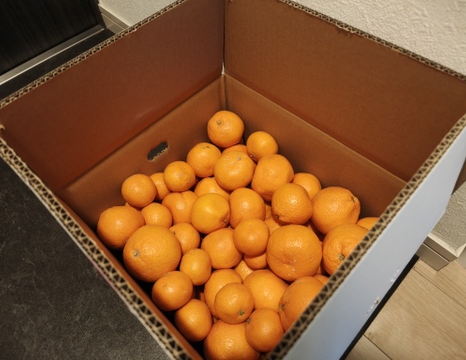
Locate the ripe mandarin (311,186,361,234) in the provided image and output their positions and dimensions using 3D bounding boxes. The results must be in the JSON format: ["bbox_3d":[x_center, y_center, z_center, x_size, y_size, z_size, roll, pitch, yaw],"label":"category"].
[{"bbox_3d":[0.156,0.047,0.481,0.071,0.068,0.071,-4,57,0],"label":"ripe mandarin"}]

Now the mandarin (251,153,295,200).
[{"bbox_3d":[0.065,-0.004,0.516,0.071,0.068,0.071,-1,58,2],"label":"mandarin"}]

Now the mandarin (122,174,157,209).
[{"bbox_3d":[-0.150,0.018,0.510,0.053,0.051,0.053,-4,57,0],"label":"mandarin"}]

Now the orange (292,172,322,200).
[{"bbox_3d":[0.121,0.013,0.520,0.048,0.046,0.048,-1,58,2],"label":"orange"}]

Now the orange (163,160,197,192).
[{"bbox_3d":[-0.087,-0.005,0.523,0.051,0.049,0.051,-1,58,2],"label":"orange"}]

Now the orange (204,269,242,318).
[{"bbox_3d":[-0.009,0.158,0.449,0.060,0.058,0.060,-1,58,2],"label":"orange"}]

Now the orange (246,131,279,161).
[{"bbox_3d":[0.051,-0.057,0.550,0.054,0.051,0.054,-4,57,0],"label":"orange"}]

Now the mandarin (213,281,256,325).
[{"bbox_3d":[0.003,0.155,0.403,0.049,0.047,0.049,-1,58,2],"label":"mandarin"}]

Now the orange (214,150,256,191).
[{"bbox_3d":[0.004,-0.016,0.542,0.069,0.066,0.069,-4,57,0],"label":"orange"}]

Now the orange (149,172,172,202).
[{"bbox_3d":[-0.131,0.012,0.563,0.047,0.047,0.047,0,58,3],"label":"orange"}]

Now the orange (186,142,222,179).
[{"bbox_3d":[-0.050,-0.035,0.569,0.062,0.060,0.062,-4,57,0],"label":"orange"}]

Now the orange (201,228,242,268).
[{"bbox_3d":[-0.017,0.107,0.496,0.063,0.063,0.063,0,58,3],"label":"orange"}]

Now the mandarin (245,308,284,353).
[{"bbox_3d":[0.040,0.188,0.399,0.050,0.050,0.050,0,58,3],"label":"mandarin"}]

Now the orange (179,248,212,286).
[{"bbox_3d":[-0.053,0.126,0.462,0.046,0.049,0.051,0,58,3],"label":"orange"}]

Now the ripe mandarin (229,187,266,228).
[{"bbox_3d":[0.022,0.042,0.491,0.058,0.055,0.058,-1,58,2],"label":"ripe mandarin"}]

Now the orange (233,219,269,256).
[{"bbox_3d":[0.028,0.084,0.461,0.052,0.050,0.052,-4,57,0],"label":"orange"}]

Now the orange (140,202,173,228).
[{"bbox_3d":[-0.125,0.063,0.527,0.051,0.051,0.051,0,58,3],"label":"orange"}]

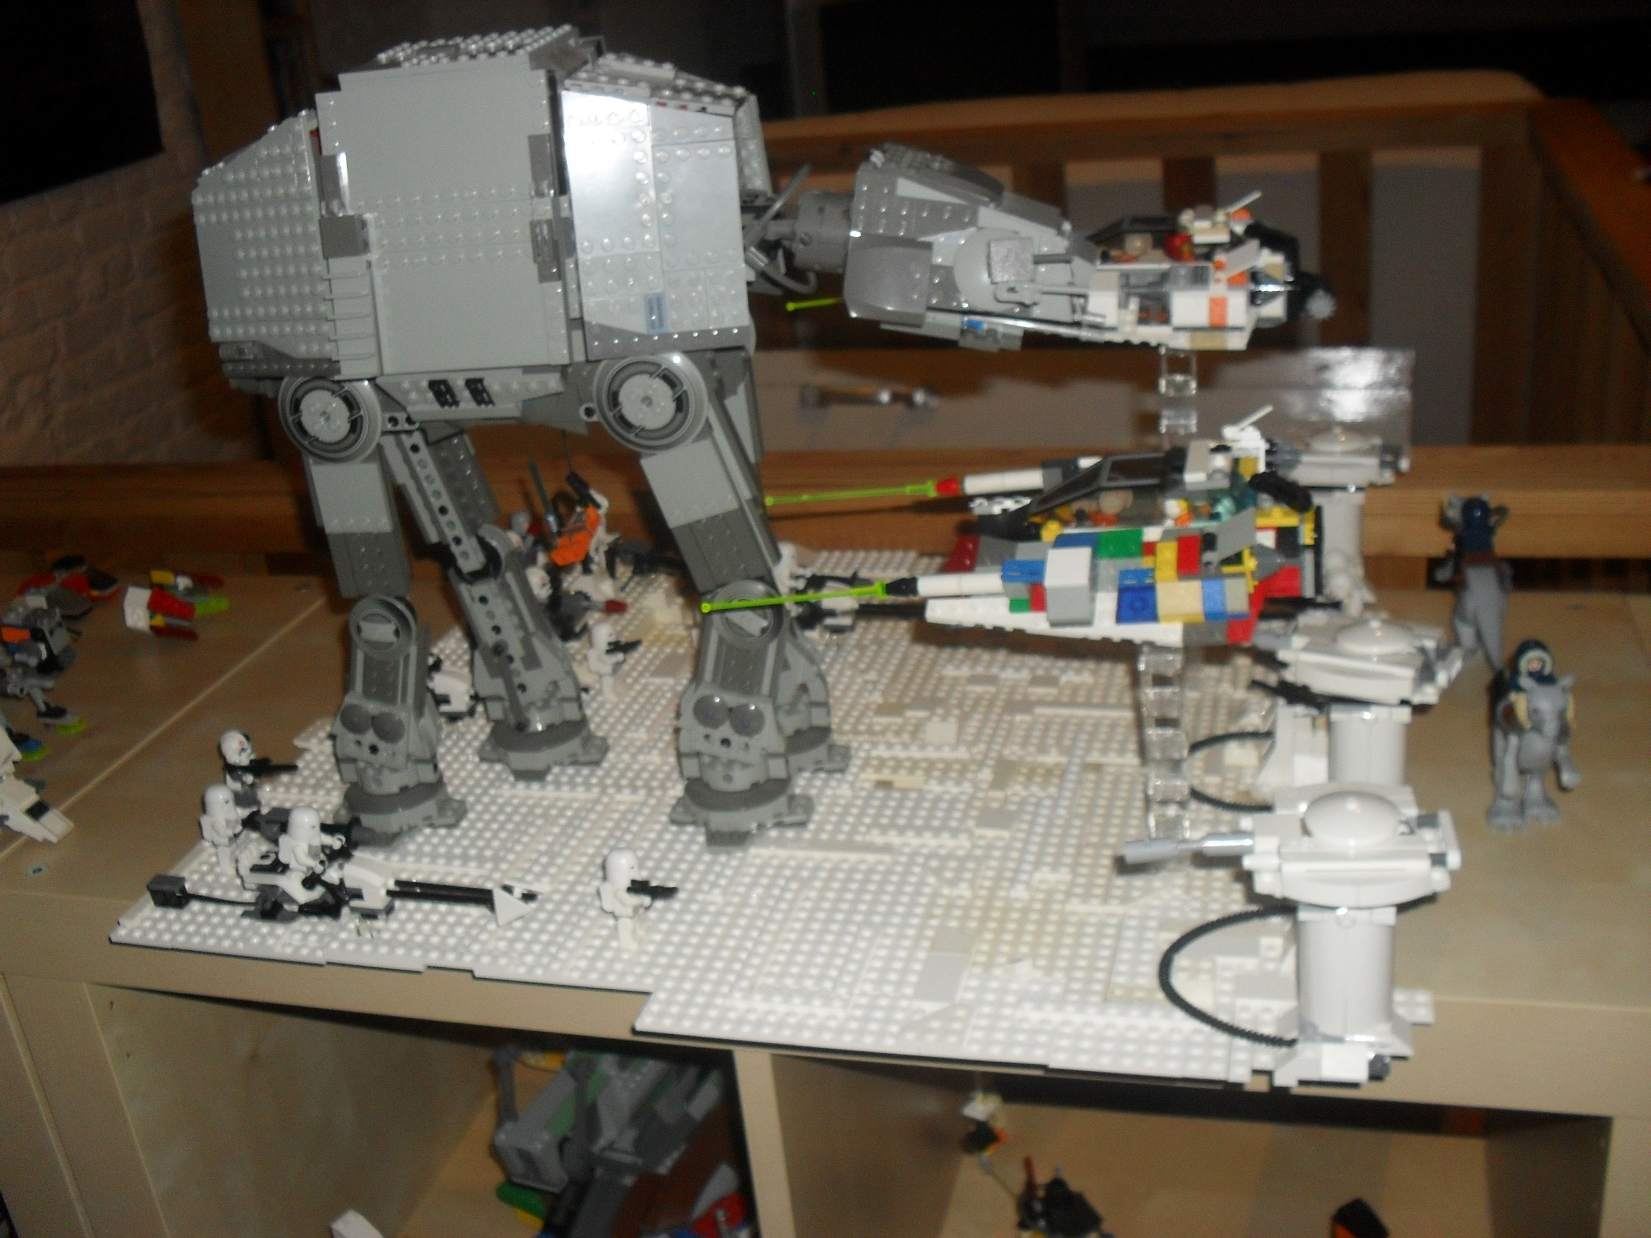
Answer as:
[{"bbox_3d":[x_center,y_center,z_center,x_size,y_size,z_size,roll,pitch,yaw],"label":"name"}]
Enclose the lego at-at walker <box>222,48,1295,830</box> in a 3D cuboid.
[{"bbox_3d":[-0.037,-0.078,0.730,0.463,0.353,0.134,1,23,16],"label":"lego at-at walker"}]

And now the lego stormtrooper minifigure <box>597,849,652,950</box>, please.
[{"bbox_3d":[-0.082,0.114,0.683,0.023,0.044,0.025,1,23,16],"label":"lego stormtrooper minifigure"}]

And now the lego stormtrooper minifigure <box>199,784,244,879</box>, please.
[{"bbox_3d":[-0.279,0.098,0.772,0.022,0.044,0.025,1,23,16],"label":"lego stormtrooper minifigure"}]

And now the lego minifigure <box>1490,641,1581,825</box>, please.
[{"bbox_3d":[0.305,0.046,0.724,0.037,0.080,0.065,-1,23,11],"label":"lego minifigure"}]

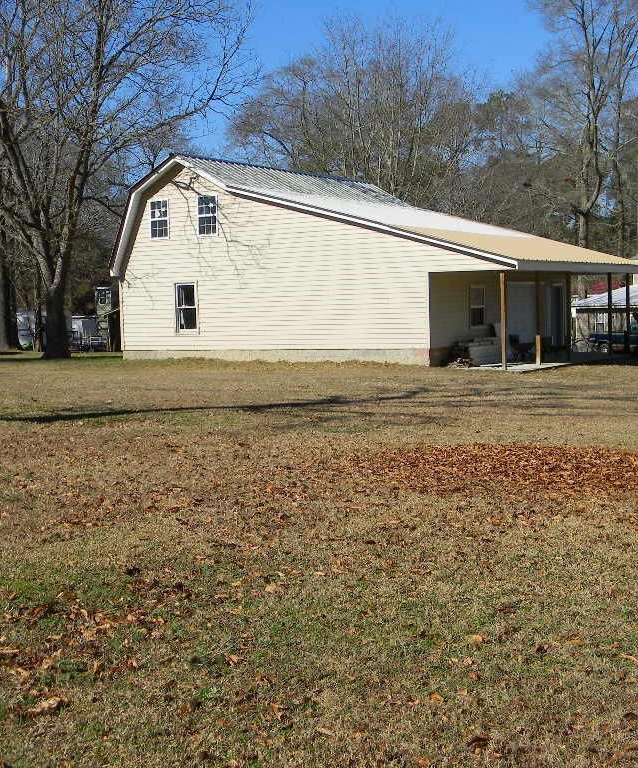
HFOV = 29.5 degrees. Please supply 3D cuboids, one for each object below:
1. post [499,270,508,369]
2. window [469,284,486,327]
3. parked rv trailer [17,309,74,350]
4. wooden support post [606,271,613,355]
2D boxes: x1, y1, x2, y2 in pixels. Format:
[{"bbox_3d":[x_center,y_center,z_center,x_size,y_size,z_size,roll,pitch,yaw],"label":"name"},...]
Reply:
[{"bbox_3d":[4.459,-1.510,29.217,0.120,2.360,0.120,1,5,29],"label":"post"},{"bbox_3d":[4.324,-2.096,33.020,0.100,1.200,1.000,1,5,29],"label":"window"},{"bbox_3d":[-18.943,-3.740,84.000,4.200,2.850,2.450,-3,4,-25],"label":"parked rv trailer"},{"bbox_3d":[8.817,-2.151,36.864,0.120,2.450,0.120,1,5,29],"label":"wooden support post"}]

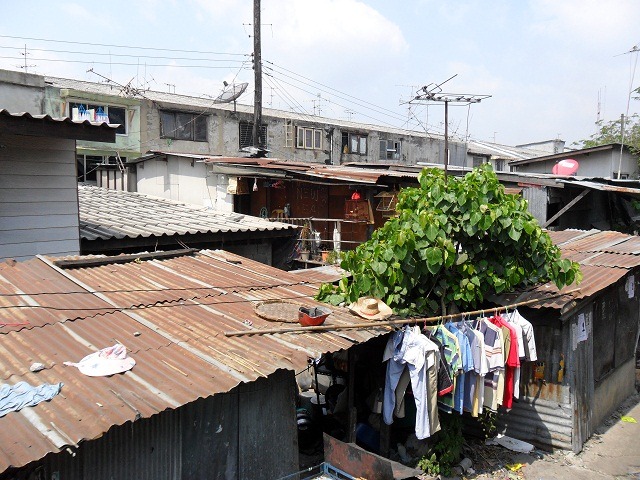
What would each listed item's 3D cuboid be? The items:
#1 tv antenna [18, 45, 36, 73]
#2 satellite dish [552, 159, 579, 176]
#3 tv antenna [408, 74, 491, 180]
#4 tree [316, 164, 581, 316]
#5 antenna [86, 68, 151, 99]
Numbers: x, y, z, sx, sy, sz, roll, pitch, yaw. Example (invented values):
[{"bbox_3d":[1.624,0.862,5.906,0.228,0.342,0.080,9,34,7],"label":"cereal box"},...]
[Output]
[{"bbox_3d":[-12.305,-7.635,21.000,0.850,1.250,0.850,-2,5,-20],"label":"tv antenna"},{"bbox_3d":[6.505,-1.877,13.200,0.550,0.660,0.750,-3,5,-37],"label":"satellite dish"},{"bbox_3d":[2.299,-2.001,9.000,1.400,2.000,1.100,-2,5,-20],"label":"tv antenna"},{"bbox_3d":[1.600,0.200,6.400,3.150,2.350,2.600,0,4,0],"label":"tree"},{"bbox_3d":[-8.073,-6.270,20.000,2.400,1.250,1.100,-2,5,-20],"label":"antenna"}]

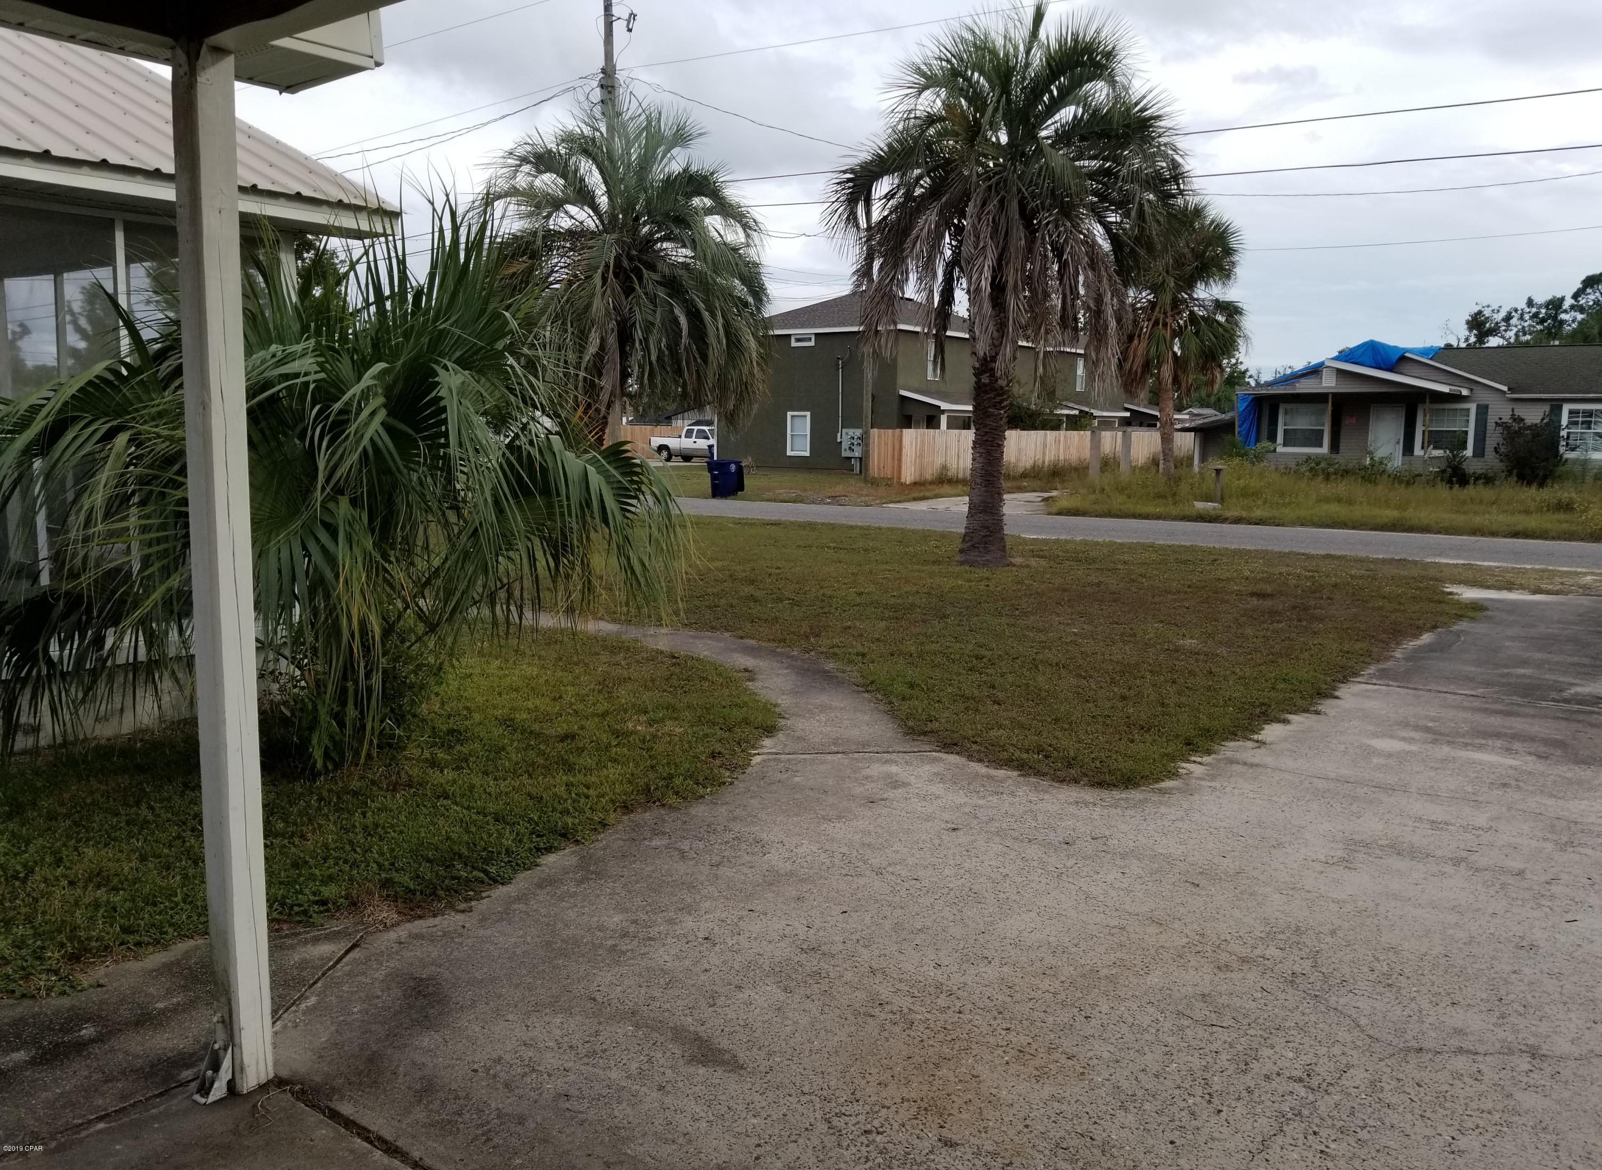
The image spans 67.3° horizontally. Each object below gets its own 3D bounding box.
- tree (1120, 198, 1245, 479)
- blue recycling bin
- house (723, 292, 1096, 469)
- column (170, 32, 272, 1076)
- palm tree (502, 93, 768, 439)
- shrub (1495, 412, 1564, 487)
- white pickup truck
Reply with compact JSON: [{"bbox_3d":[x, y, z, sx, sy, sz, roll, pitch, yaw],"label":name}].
[{"bbox_3d":[12.732,-8.084,39.899,4.500,9.213,4.500,3,8,17],"label":"tree"},{"bbox_3d":[-2.050,-2.903,32.632,0.800,1.040,0.670,-4,9,-35],"label":"blue recycling bin"},{"bbox_3d":[8.644,-9.922,60.406,12.138,7.850,26.593,7,9,38],"label":"house"},{"bbox_3d":[-1.506,0.025,3.140,0.139,2.696,0.089,7,9,38],"label":"column"},{"bbox_3d":[-3.021,-4.700,21.367,4.974,7.409,4.974,0,8,-8],"label":"palm tree"},{"bbox_3d":[21.830,-3.986,35.852,2.059,2.262,1.957,7,9,38],"label":"shrub"},{"bbox_3d":[-5.204,-7.298,62.519,5.780,1.860,2.000,7,9,38],"label":"white pickup truck"}]

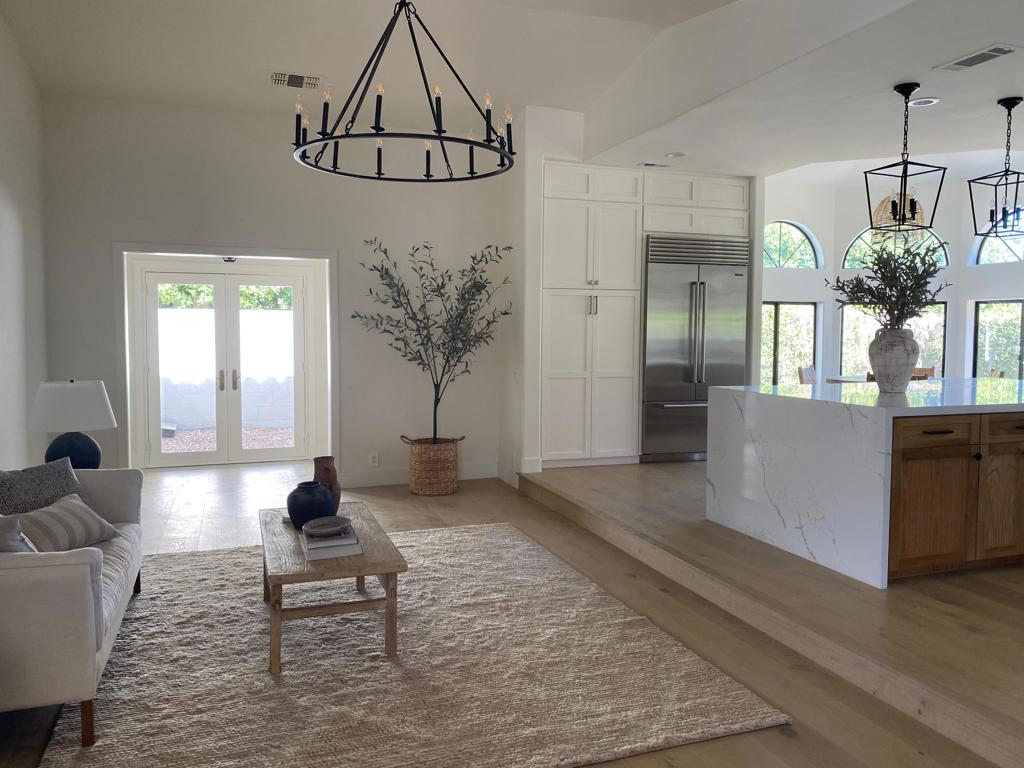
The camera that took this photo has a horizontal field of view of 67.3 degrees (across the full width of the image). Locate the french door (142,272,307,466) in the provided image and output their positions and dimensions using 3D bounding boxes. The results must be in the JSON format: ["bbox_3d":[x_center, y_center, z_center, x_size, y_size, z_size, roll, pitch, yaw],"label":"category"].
[{"bbox_3d":[-3.018,-0.153,8.191,1.574,2.008,0.070,-1,4,-18],"label":"french door"}]

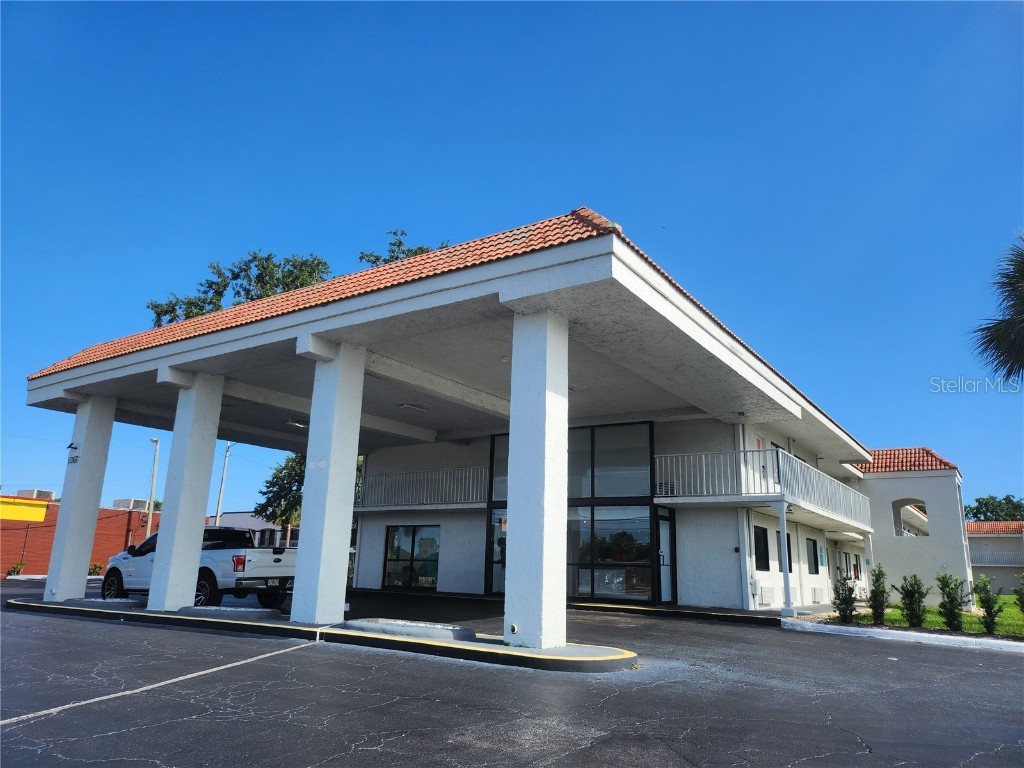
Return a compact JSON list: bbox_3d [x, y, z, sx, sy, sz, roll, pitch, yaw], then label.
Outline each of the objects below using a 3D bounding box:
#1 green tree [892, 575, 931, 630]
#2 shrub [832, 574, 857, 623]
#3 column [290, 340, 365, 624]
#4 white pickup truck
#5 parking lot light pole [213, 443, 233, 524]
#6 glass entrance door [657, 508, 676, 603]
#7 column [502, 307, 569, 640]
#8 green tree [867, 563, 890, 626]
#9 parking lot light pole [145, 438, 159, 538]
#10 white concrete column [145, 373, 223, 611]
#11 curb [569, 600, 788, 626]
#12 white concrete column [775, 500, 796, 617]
[{"bbox_3d":[7.597,4.116,13.572,0.700,1.060,0.620,-8,-17,33],"label":"green tree"},{"bbox_3d":[6.799,4.366,14.449,0.432,0.947,0.432,-8,-17,33],"label":"shrub"},{"bbox_3d":[-3.357,1.779,13.126,0.644,4.976,0.655,-8,-17,33],"label":"column"},{"bbox_3d":[-7.803,4.589,17.773,5.850,1.950,2.080,-8,-17,32],"label":"white pickup truck"},{"bbox_3d":[-17.409,7.057,42.374,0.350,9.000,0.800,-8,-17,33],"label":"parking lot light pole"},{"bbox_3d":[3.948,4.429,18.302,0.090,2.420,1.080,-8,-17,33],"label":"glass entrance door"},{"bbox_3d":[0.400,1.355,10.631,0.622,4.832,0.655,-8,-17,33],"label":"column"},{"bbox_3d":[7.333,4.187,14.286,0.470,1.240,0.450,-8,-17,33],"label":"green tree"},{"bbox_3d":[-18.681,6.417,36.883,0.300,7.300,0.600,-8,-17,33],"label":"parking lot light pole"},{"bbox_3d":[-6.968,2.236,15.230,0.635,4.933,0.628,-8,-17,33],"label":"white concrete column"},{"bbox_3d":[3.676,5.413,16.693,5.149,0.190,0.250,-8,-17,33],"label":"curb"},{"bbox_3d":[6.069,3.861,15.776,0.290,2.493,0.260,-8,-17,33],"label":"white concrete column"}]

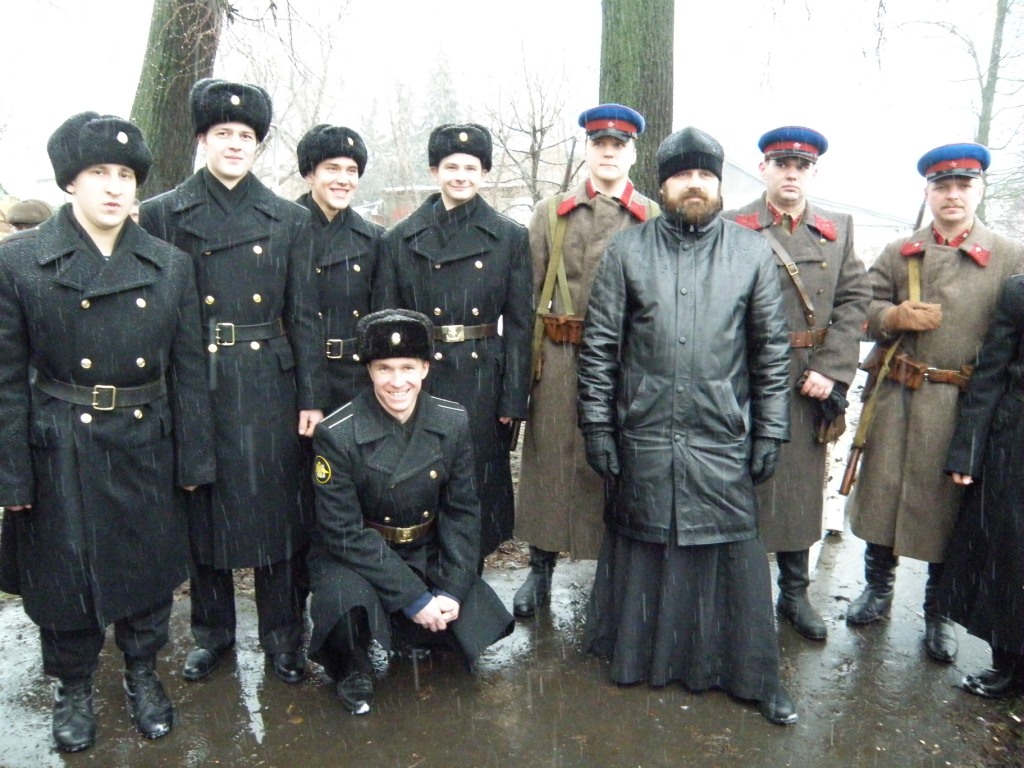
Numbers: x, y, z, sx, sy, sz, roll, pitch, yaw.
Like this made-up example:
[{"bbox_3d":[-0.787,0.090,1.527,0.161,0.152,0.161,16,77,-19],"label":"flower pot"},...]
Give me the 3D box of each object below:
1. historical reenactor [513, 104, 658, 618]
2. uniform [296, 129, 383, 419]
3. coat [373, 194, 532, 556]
[{"bbox_3d":[0.303,-0.038,2.822,0.600,1.870,0.440,1,10,4],"label":"historical reenactor"},{"bbox_3d":[-0.610,0.061,2.743,0.560,1.800,0.380,-4,13,-18],"label":"uniform"},{"bbox_3d":[-0.217,-0.002,2.859,0.570,1.350,0.360,-1,10,-5],"label":"coat"}]

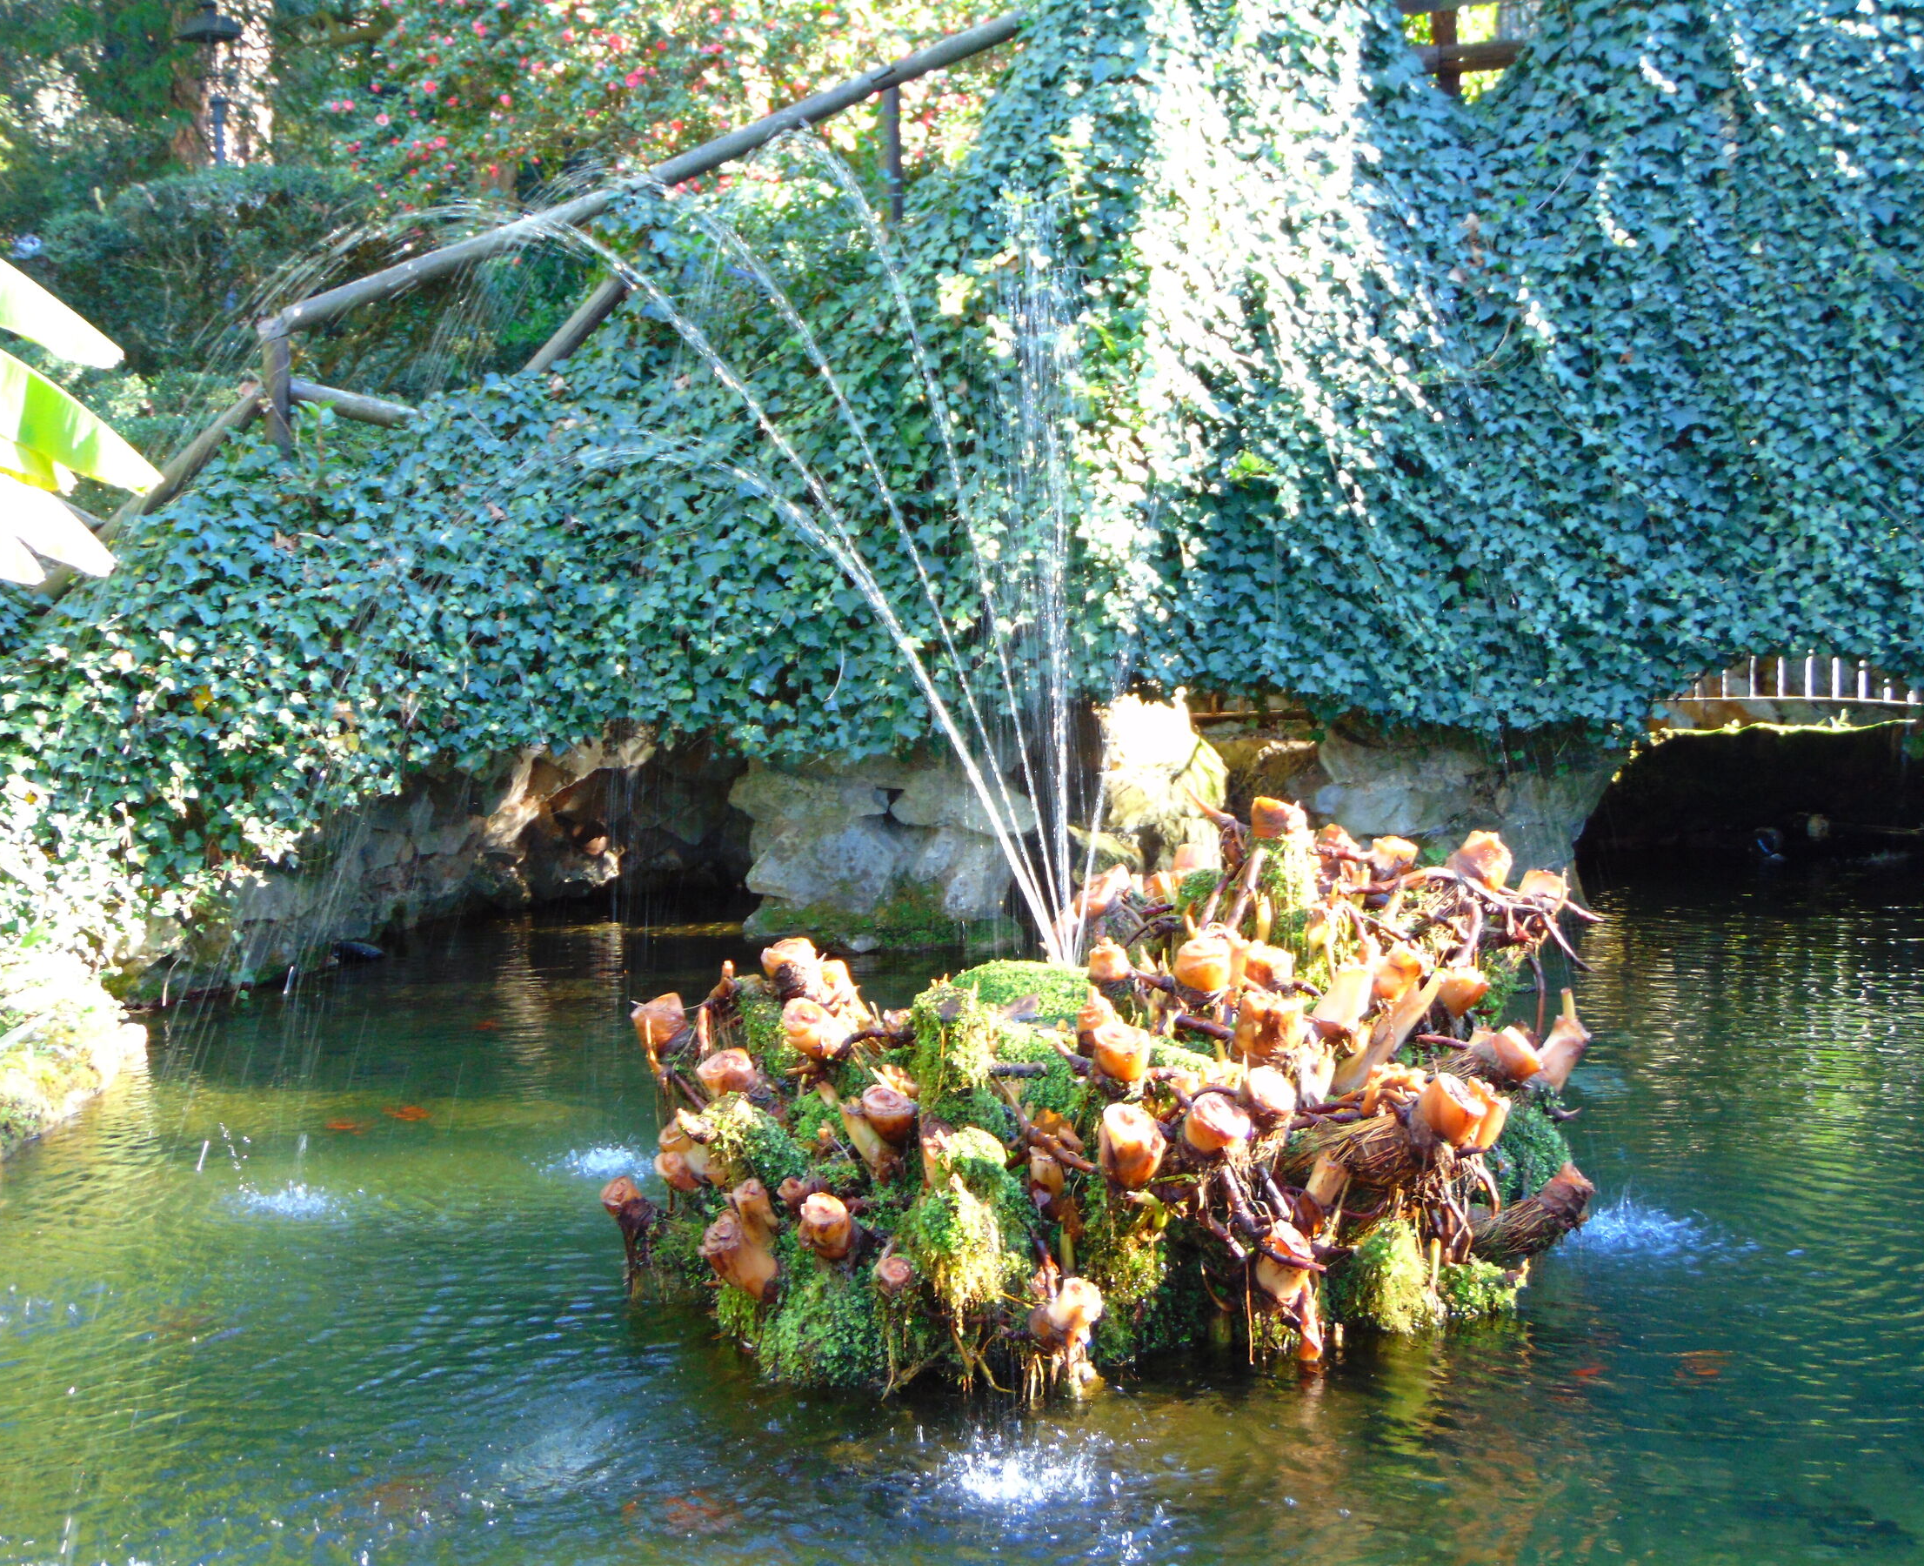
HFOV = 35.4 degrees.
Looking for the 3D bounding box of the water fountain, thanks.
[{"bbox_3d":[0.245,0.470,5.200,1.660,0.840,1.400,0,3,0],"label":"water fountain"}]

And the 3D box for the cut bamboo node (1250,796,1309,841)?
[{"bbox_3d":[0.584,0.066,5.550,0.100,0.085,0.100,0,3,0],"label":"cut bamboo node"}]

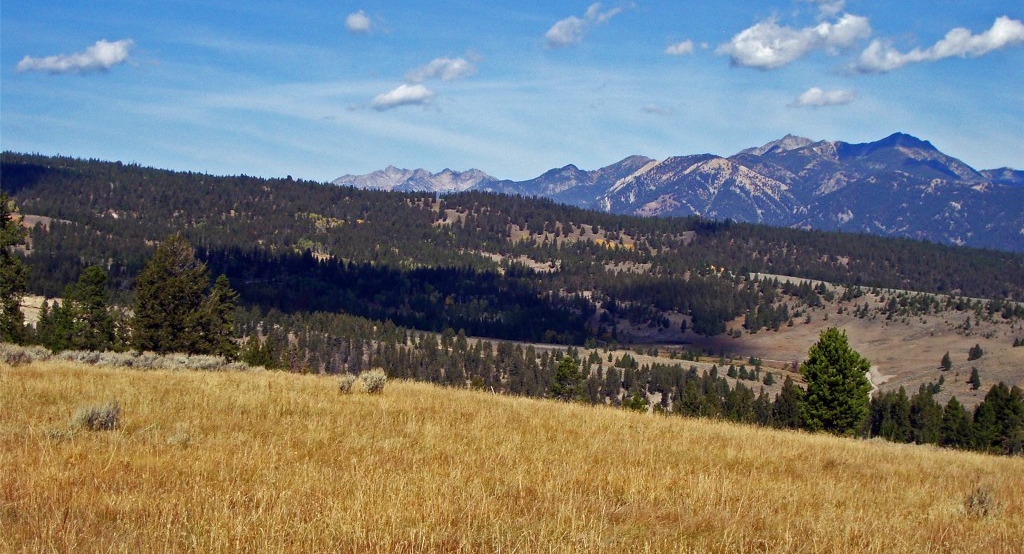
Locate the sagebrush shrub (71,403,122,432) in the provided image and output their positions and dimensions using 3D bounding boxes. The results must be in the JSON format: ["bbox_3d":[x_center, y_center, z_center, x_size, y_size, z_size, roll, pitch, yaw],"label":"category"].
[{"bbox_3d":[-6.753,2.310,23.500,0.800,0.550,0.700,0,1,0],"label":"sagebrush shrub"}]

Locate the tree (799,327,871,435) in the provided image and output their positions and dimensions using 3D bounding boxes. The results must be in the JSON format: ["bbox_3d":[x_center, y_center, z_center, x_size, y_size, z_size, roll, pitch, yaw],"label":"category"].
[{"bbox_3d":[15.352,5.070,69.000,3.500,5.500,3.400,0,1,0],"label":"tree"}]

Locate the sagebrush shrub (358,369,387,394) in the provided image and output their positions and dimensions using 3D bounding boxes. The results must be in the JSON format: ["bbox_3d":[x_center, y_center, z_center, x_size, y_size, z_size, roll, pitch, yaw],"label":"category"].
[{"bbox_3d":[-4.331,3.275,45.000,0.880,0.800,0.850,0,1,0],"label":"sagebrush shrub"}]

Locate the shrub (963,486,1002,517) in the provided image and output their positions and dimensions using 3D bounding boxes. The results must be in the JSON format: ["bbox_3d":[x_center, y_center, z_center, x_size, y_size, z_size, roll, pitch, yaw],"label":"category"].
[{"bbox_3d":[6.964,3.345,21.500,0.570,0.520,0.530,0,1,0],"label":"shrub"}]

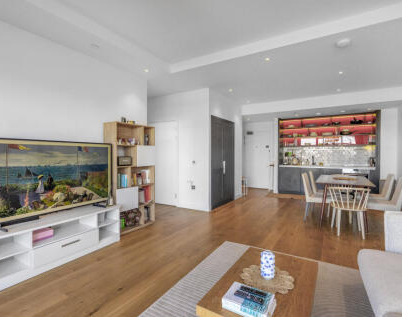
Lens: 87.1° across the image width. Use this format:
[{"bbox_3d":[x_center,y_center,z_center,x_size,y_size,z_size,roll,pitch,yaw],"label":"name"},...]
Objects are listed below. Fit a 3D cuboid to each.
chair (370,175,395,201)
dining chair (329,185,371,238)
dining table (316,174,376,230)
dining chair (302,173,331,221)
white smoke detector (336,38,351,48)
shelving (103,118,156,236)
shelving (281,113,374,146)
[{"bbox_3d":[3.206,0.736,3.999,0.580,0.880,0.470,1,1,32],"label":"chair"},{"bbox_3d":[2.297,0.809,3.342,0.520,0.745,0.510,0,1,24],"label":"dining chair"},{"bbox_3d":[2.765,0.795,4.117,0.830,0.755,1.520,1,1,33],"label":"dining table"},{"bbox_3d":[2.258,0.734,3.959,0.570,0.880,0.470,1,1,37],"label":"dining chair"},{"bbox_3d":[1.814,-1.457,2.679,0.140,0.050,0.140,0,1,29],"label":"white smoke detector"},{"bbox_3d":[-1.171,0.307,3.575,0.300,1.725,0.820,1,1,30],"label":"shelving"},{"bbox_3d":[3.681,-0.779,6.353,2.420,0.870,0.450,1,1,30],"label":"shelving"}]

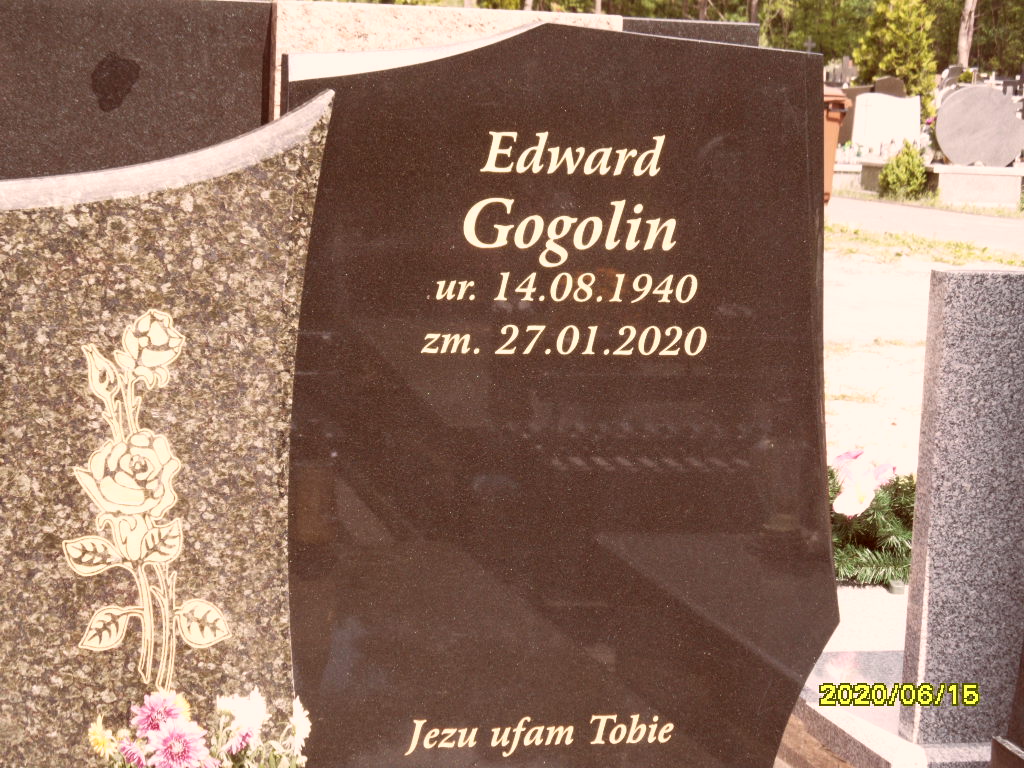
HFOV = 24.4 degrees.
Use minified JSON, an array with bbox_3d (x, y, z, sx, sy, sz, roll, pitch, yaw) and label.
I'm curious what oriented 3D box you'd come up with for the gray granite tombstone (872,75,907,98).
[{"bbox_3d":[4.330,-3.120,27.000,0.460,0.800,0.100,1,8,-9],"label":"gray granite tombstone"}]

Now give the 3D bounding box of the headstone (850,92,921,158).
[{"bbox_3d":[3.951,-2.731,25.000,0.700,0.680,0.100,1,8,-9],"label":"headstone"}]

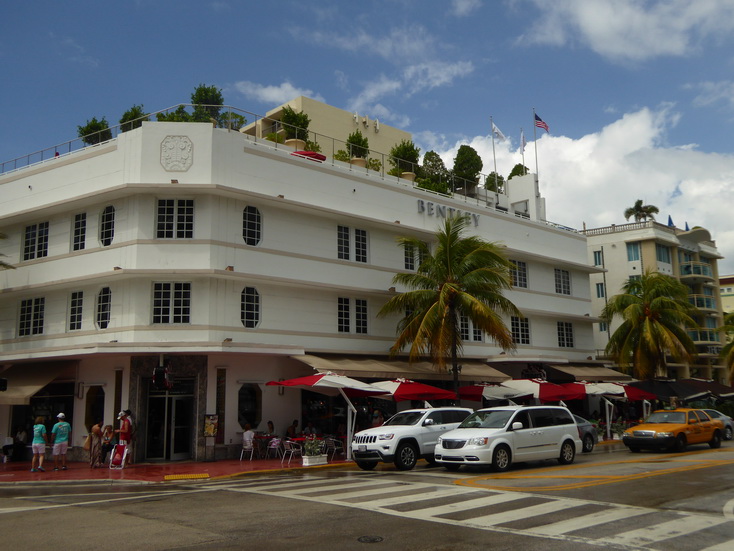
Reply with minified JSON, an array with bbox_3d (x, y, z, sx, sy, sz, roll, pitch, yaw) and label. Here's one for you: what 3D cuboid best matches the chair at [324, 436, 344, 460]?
[{"bbox_3d":[-1.073,5.704,23.106,0.570,0.770,0.560,8,-14,-42],"label":"chair"}]

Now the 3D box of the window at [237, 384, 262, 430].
[{"bbox_3d":[-4.132,4.640,24.682,1.020,1.612,0.130,8,-14,-42],"label":"window"}]

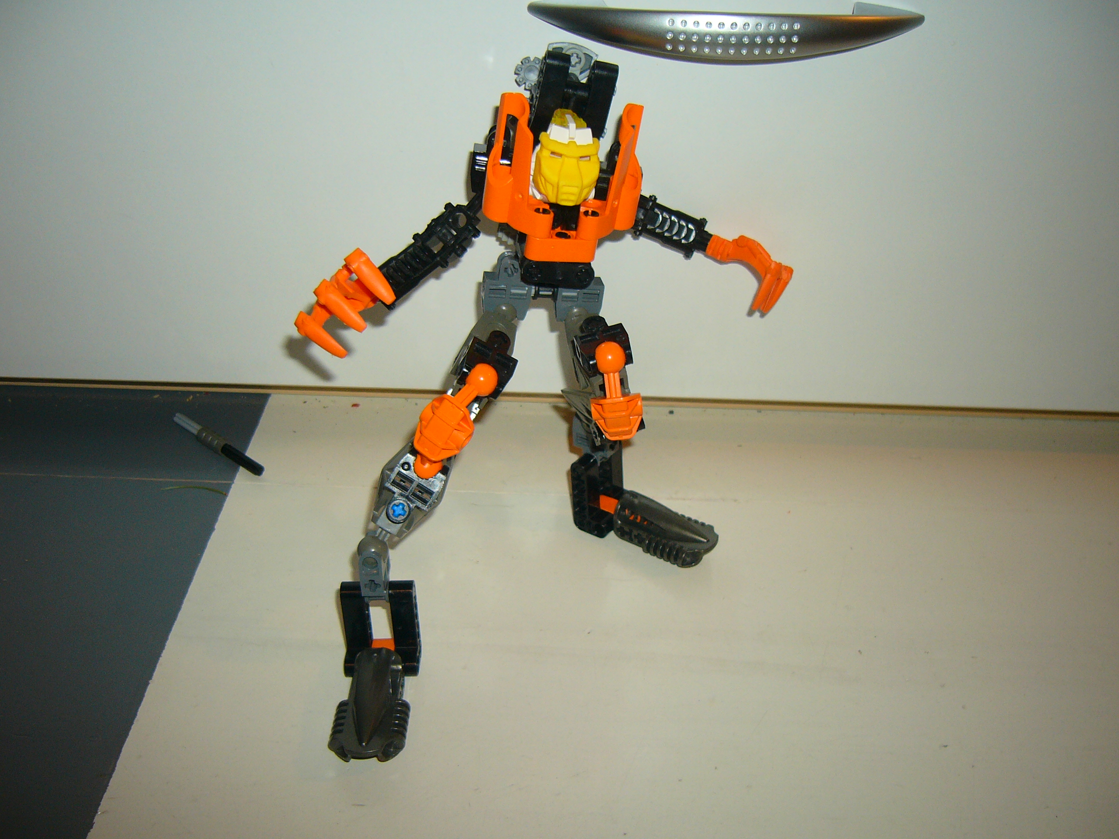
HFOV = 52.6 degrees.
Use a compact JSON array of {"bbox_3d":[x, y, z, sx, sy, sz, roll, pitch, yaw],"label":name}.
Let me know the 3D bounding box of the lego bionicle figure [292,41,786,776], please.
[{"bbox_3d":[0.004,-0.018,0.362,0.172,0.164,0.165,-3,35,-7],"label":"lego bionicle figure"}]

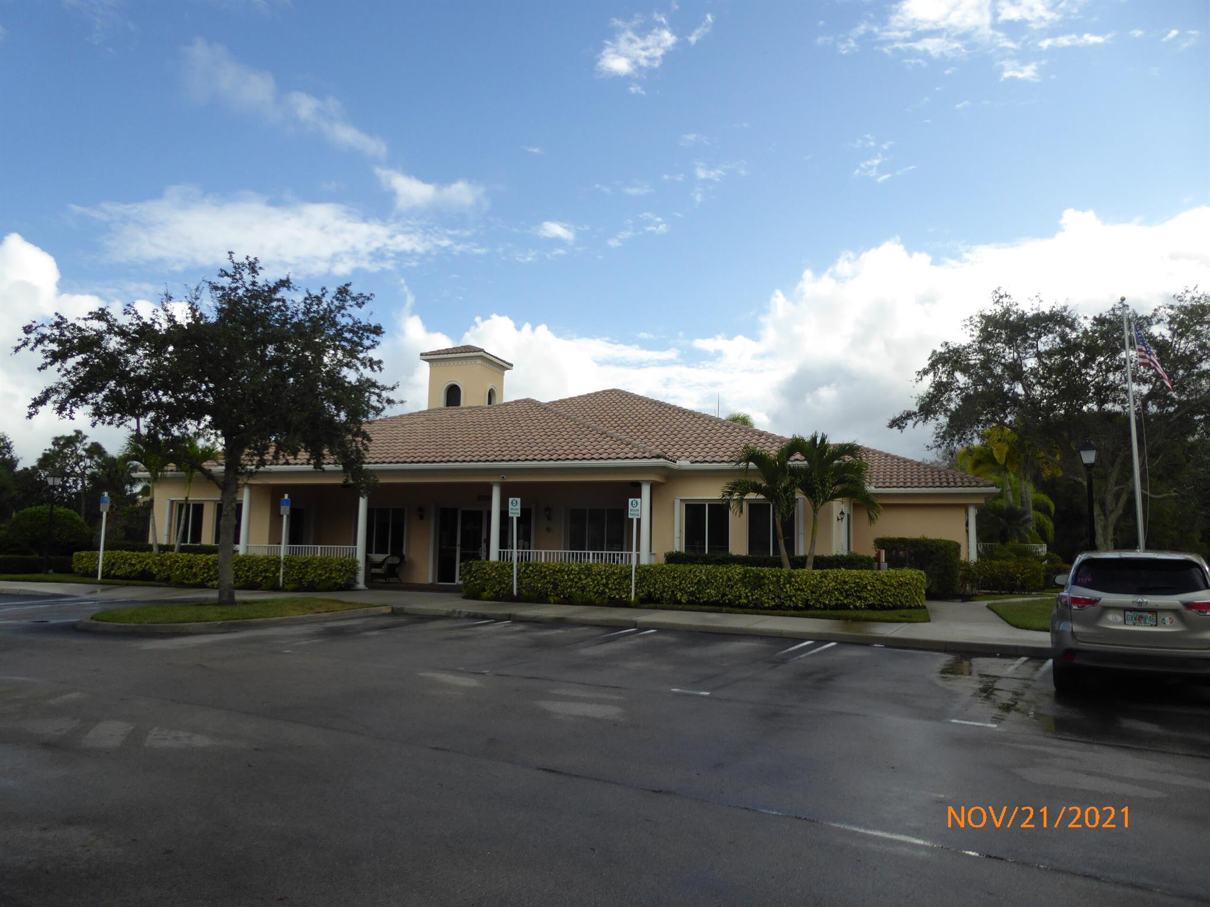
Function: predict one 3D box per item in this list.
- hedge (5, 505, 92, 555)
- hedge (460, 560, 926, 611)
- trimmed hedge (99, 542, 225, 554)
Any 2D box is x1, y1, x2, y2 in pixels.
[{"bbox_3d":[-19.253,2.951,28.961,2.500,2.280,2.500,-1,-7,18],"label":"hedge"},{"bbox_3d":[1.691,3.051,19.617,10.843,0.880,0.850,-1,-7,18],"label":"hedge"},{"bbox_3d":[-13.022,3.307,25.461,4.903,1.078,0.850,-1,-7,18],"label":"trimmed hedge"}]

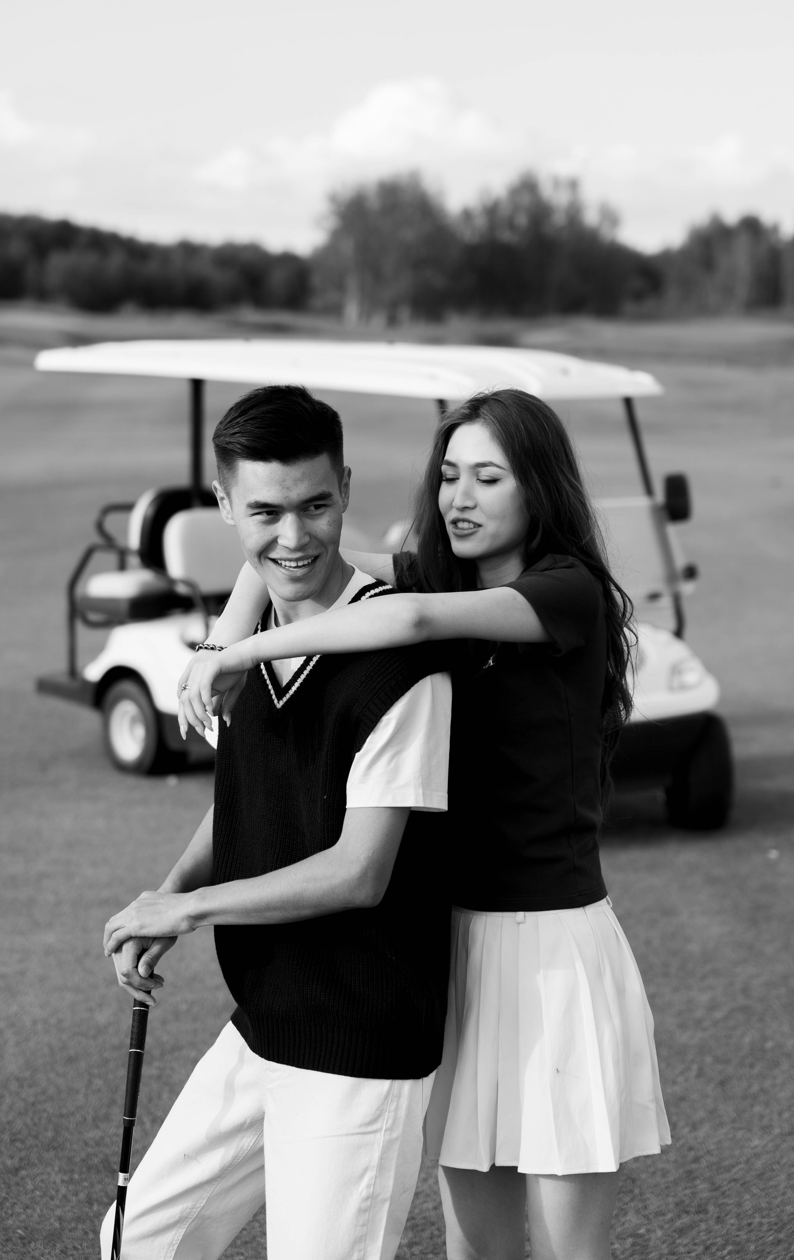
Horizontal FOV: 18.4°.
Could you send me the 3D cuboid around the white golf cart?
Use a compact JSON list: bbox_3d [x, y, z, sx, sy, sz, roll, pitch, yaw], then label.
[{"bbox_3d":[-0.125,-0.249,10.617,1.220,1.940,3.620,-7,10,-42],"label":"white golf cart"}]

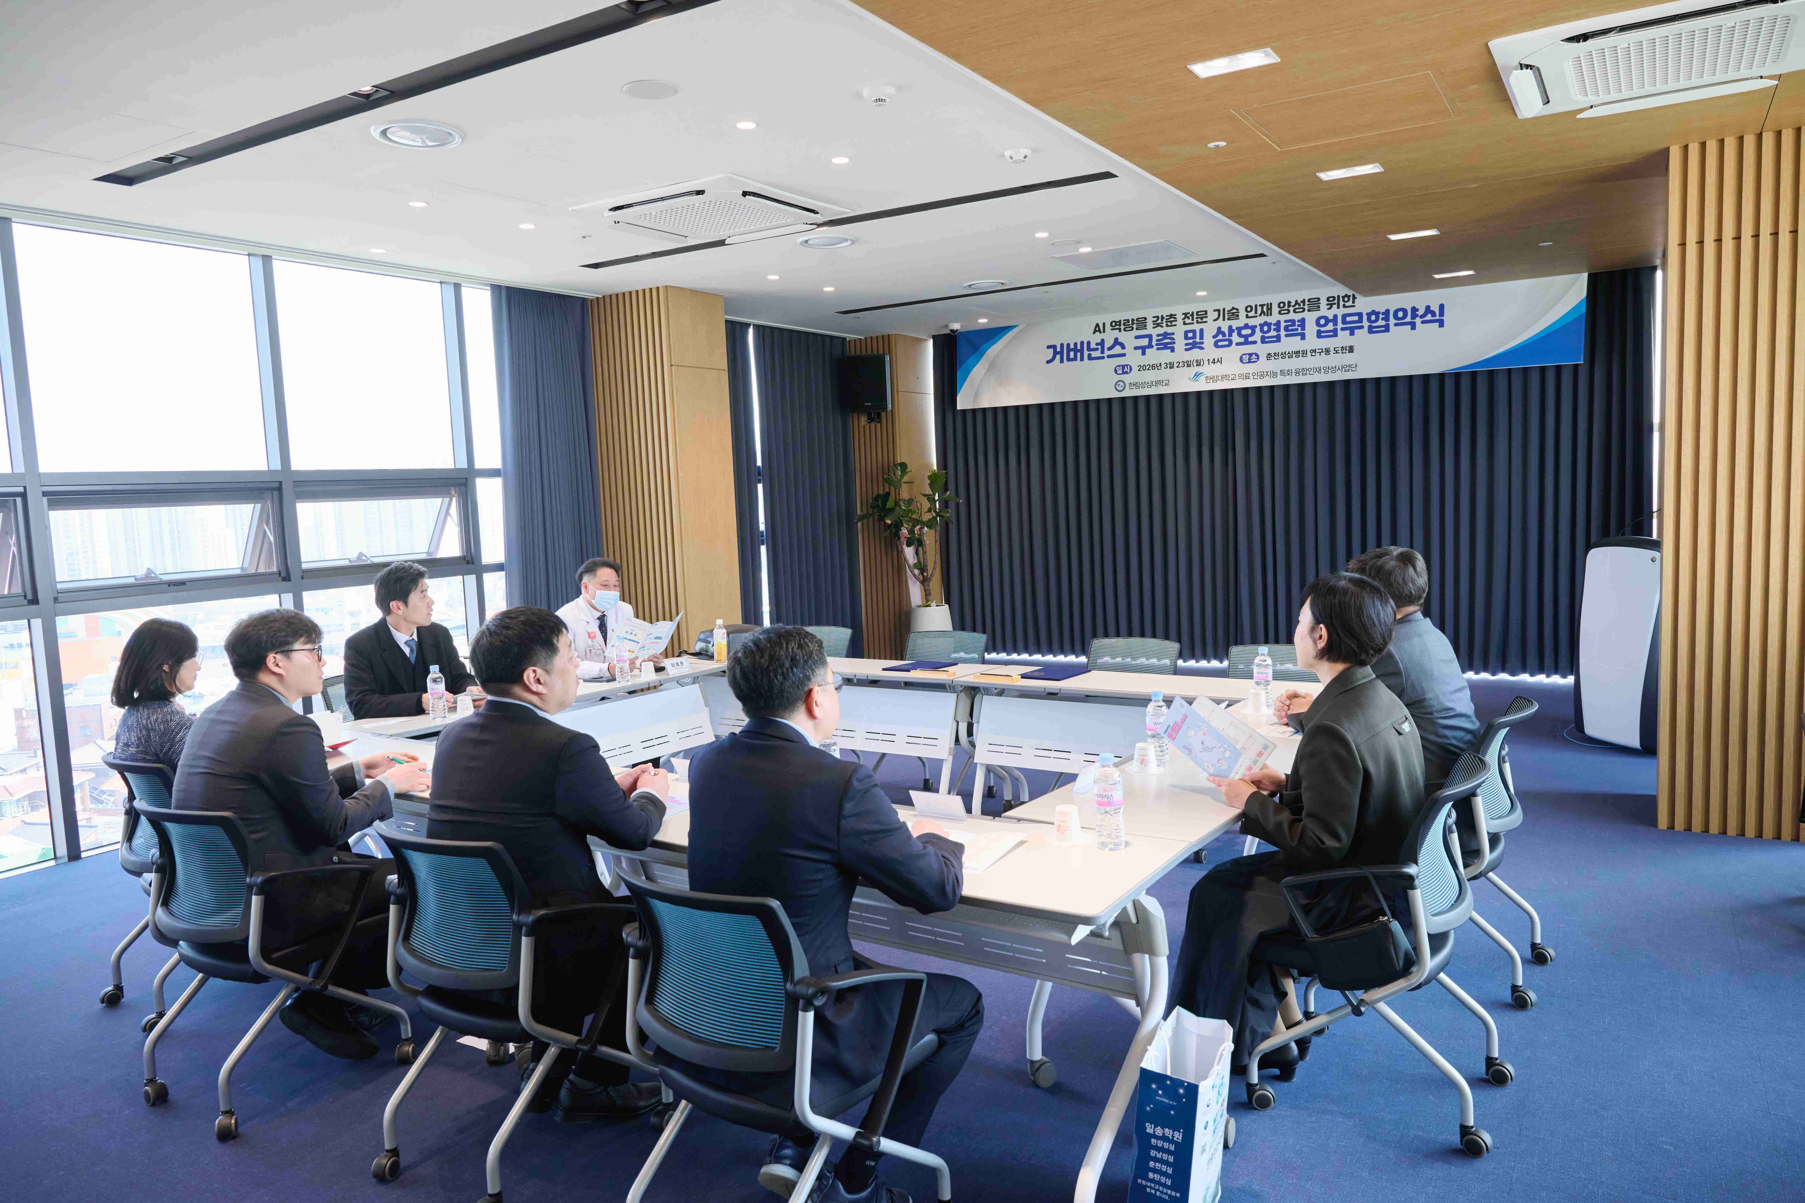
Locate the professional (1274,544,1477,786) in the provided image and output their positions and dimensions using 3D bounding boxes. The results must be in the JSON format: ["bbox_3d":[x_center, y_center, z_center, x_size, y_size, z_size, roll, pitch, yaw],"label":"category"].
[{"bbox_3d":[1.436,0.491,3.748,0.750,1.310,0.520,1,7,33],"label":"professional"}]

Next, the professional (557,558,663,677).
[{"bbox_3d":[-1.438,0.409,5.890,0.540,1.260,0.720,-7,8,-42],"label":"professional"}]

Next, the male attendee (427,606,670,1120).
[{"bbox_3d":[-0.838,0.656,3.055,0.540,1.290,0.660,2,7,37],"label":"male attendee"}]

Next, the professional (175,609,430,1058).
[{"bbox_3d":[-1.587,0.653,3.410,0.530,1.305,0.770,2,7,35],"label":"professional"}]

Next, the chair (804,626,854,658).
[{"bbox_3d":[-0.503,0.567,6.014,0.580,0.850,0.570,1,7,31],"label":"chair"}]

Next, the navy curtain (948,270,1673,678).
[{"bbox_3d":[2.638,-0.907,9.338,5.450,2.800,0.120,1,7,31],"label":"navy curtain"}]

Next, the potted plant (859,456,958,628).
[{"bbox_3d":[0.064,-0.281,9.796,0.760,1.740,0.720,-2,6,0],"label":"potted plant"}]

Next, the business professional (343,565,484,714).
[{"bbox_3d":[-1.977,0.491,5.133,0.750,1.290,0.560,1,7,31],"label":"business professional"}]

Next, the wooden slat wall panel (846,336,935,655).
[{"bbox_3d":[-0.078,-0.981,11.223,0.580,2.900,0.600,1,7,31],"label":"wooden slat wall panel"}]

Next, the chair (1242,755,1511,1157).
[{"bbox_3d":[1.201,0.814,2.969,0.560,0.840,0.590,2,7,35],"label":"chair"}]

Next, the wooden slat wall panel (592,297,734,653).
[{"bbox_3d":[-1.637,-0.636,8.385,0.760,2.900,0.550,1,7,31],"label":"wooden slat wall panel"}]

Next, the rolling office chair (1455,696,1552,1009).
[{"bbox_3d":[1.666,0.718,3.688,0.570,0.850,0.580,1,7,31],"label":"rolling office chair"}]

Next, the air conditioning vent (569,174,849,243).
[{"bbox_3d":[-0.902,-1.827,5.717,0.950,0.070,0.950,1,7,31],"label":"air conditioning vent"}]

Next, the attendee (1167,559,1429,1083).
[{"bbox_3d":[0.996,0.586,3.054,0.680,1.290,0.480,2,7,38],"label":"attendee"}]

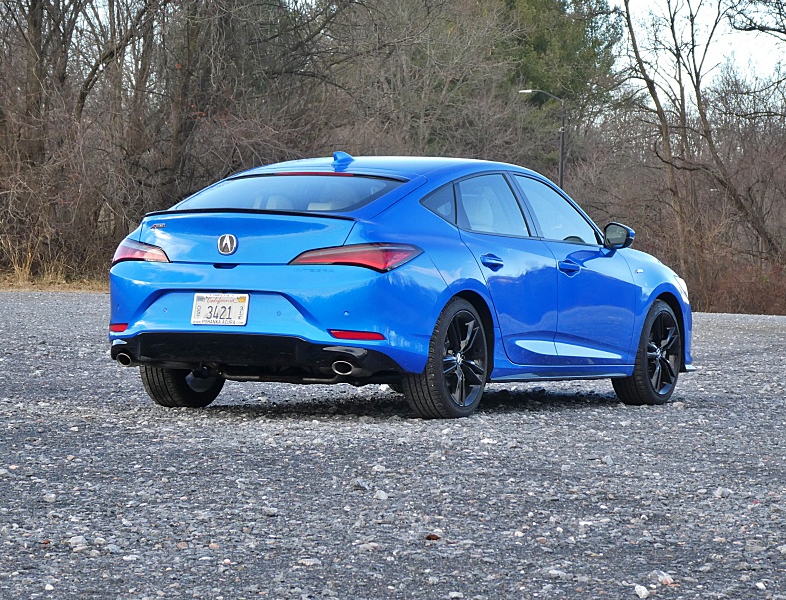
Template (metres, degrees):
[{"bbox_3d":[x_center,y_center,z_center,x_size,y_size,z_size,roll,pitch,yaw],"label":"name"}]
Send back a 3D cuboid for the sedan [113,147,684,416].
[{"bbox_3d":[0.207,-0.106,15.170,1.850,1.410,4.720,1,0,28],"label":"sedan"}]

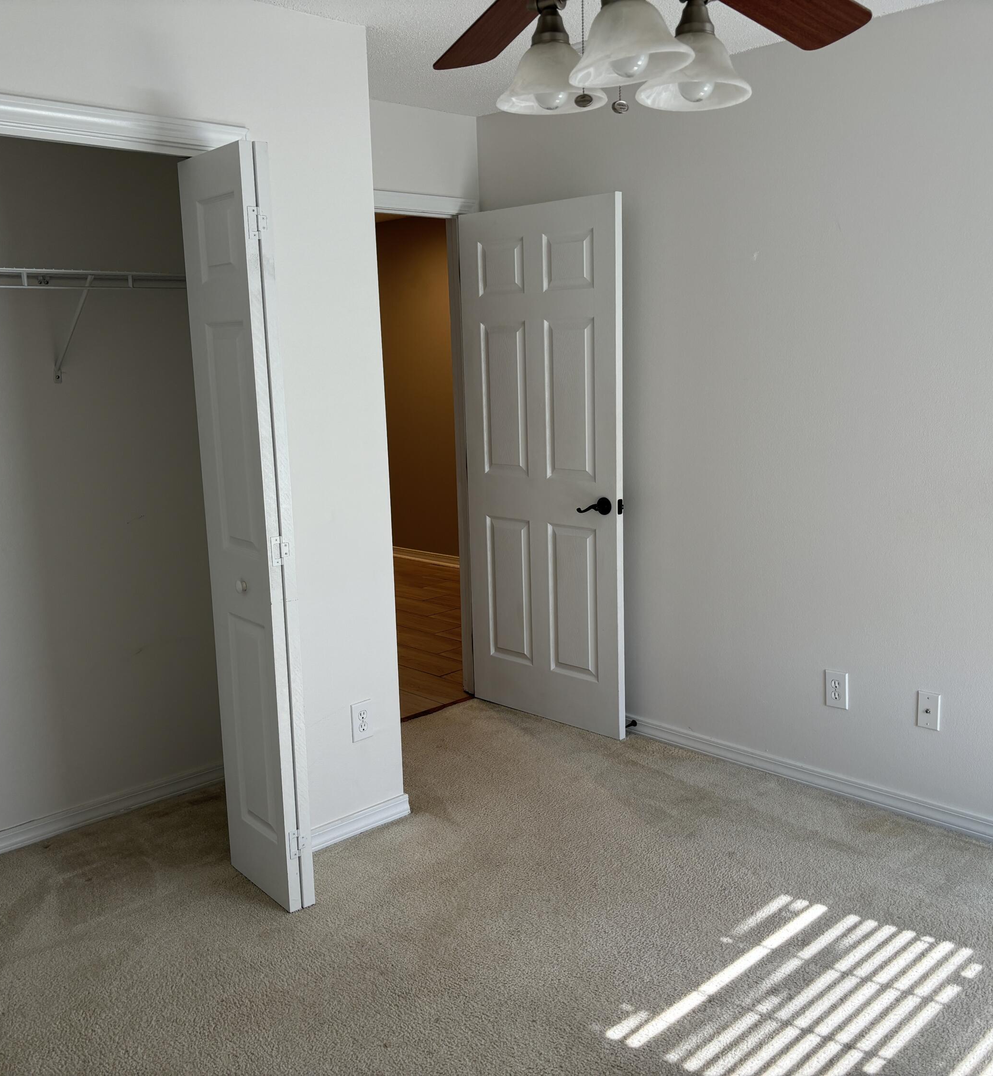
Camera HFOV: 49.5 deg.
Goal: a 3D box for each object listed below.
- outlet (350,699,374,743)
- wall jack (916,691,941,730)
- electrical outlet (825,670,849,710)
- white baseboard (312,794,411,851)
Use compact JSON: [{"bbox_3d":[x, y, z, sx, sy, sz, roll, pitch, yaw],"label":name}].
[{"bbox_3d":[-0.423,0.578,3.407,0.080,0.124,0.008,-11,14,-43],"label":"outlet"},{"bbox_3d":[1.344,0.539,3.353,0.012,0.116,0.071,-11,14,-43],"label":"wall jack"},{"bbox_3d":[1.129,0.505,3.578,0.008,0.124,0.080,-11,14,-43],"label":"electrical outlet"},{"bbox_3d":[-0.442,0.906,3.432,0.424,0.072,0.016,-11,14,-43],"label":"white baseboard"}]

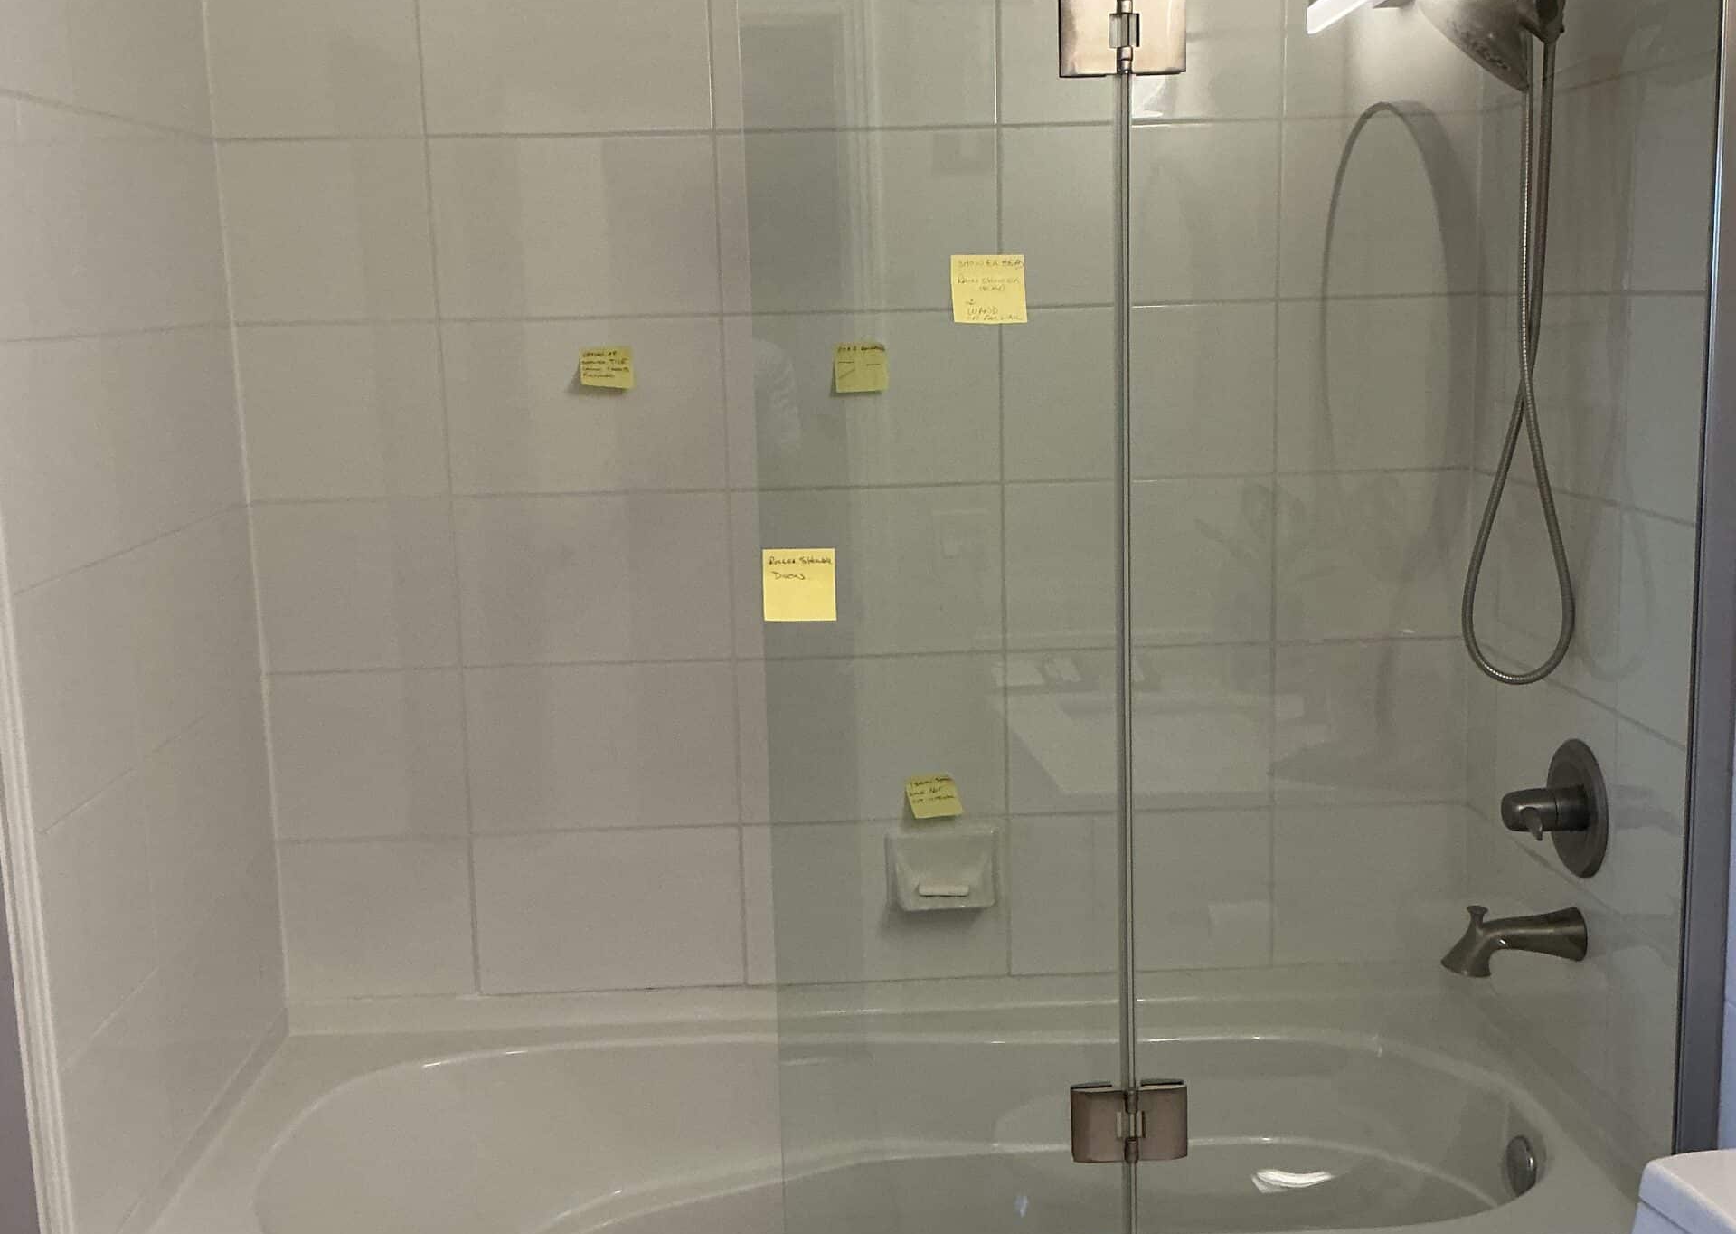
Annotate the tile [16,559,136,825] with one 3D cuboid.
[{"bbox_3d":[-0.885,0.079,2.170,0.010,0.253,0.306,-2,10,-1],"label":"tile"}]

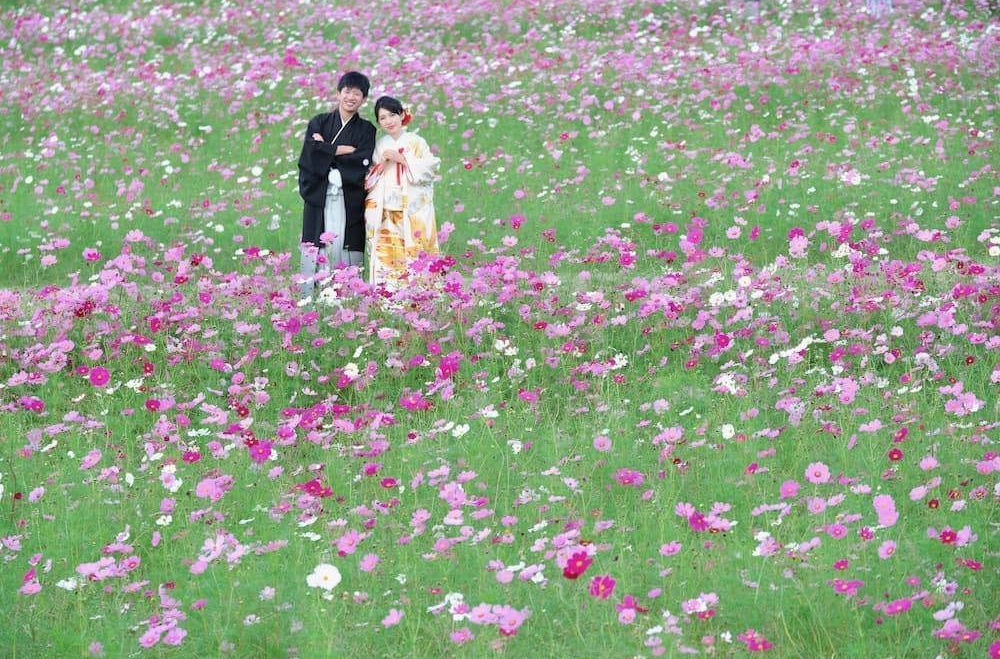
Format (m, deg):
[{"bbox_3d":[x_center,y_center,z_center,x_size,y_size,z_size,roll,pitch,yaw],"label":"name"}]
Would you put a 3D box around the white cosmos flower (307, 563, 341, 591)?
[{"bbox_3d":[-0.589,0.831,19.600,0.116,0.092,0.035,0,-17,0],"label":"white cosmos flower"}]

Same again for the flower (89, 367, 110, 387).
[{"bbox_3d":[-1.785,0.211,26.000,0.094,0.087,0.035,0,-9,-3],"label":"flower"}]

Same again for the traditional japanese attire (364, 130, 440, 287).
[{"bbox_3d":[-0.660,-0.704,39.500,0.515,1.314,0.430,1,4,7],"label":"traditional japanese attire"}]

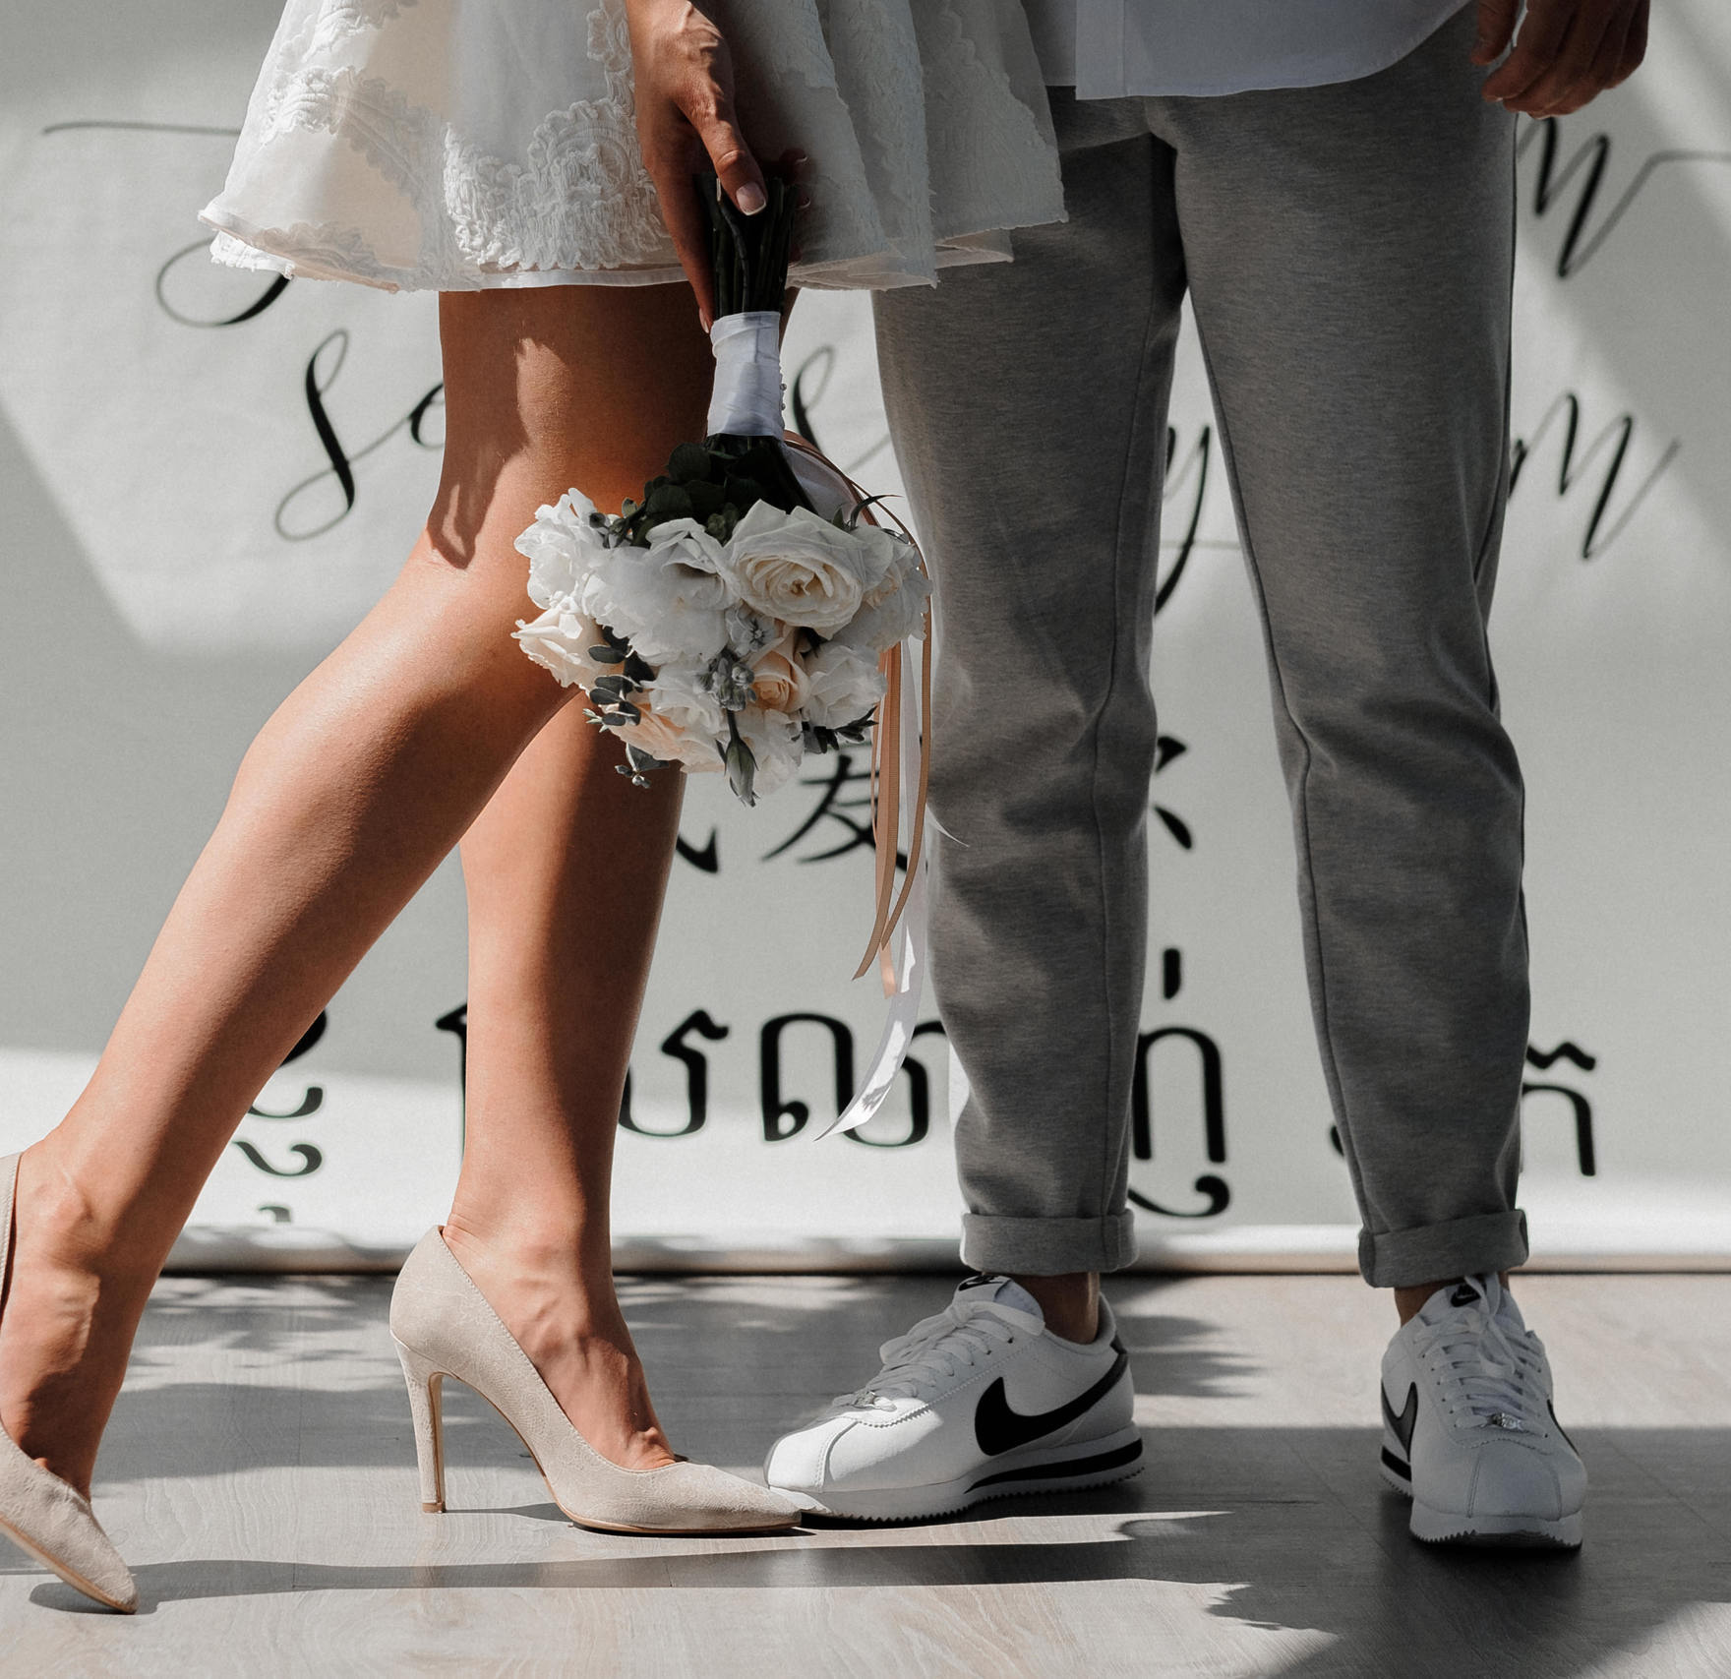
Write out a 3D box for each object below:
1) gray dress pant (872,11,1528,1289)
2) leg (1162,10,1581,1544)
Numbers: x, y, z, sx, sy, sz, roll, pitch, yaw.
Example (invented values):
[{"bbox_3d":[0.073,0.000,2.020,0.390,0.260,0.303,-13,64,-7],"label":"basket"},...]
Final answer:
[{"bbox_3d":[0.209,-0.147,3.555,0.385,0.850,0.250,2,5,14],"label":"gray dress pant"},{"bbox_3d":[0.308,-0.049,3.533,0.230,0.910,0.290,0,5,-3],"label":"leg"}]

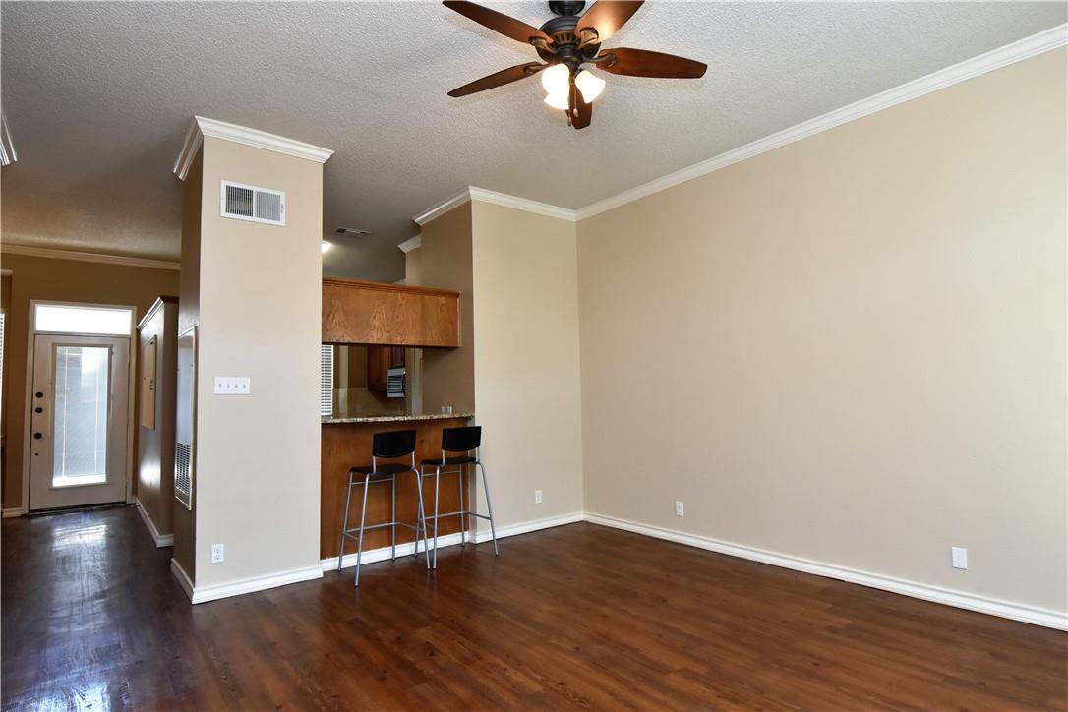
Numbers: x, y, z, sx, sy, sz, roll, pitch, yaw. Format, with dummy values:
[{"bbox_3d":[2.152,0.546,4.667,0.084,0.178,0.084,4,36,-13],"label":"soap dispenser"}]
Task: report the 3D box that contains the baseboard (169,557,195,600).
[{"bbox_3d":[-2.424,1.537,3.691,0.018,0.090,0.950,2,-5,-40],"label":"baseboard"}]

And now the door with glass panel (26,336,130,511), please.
[{"bbox_3d":[-5.412,0.777,6.404,0.890,2.030,0.045,2,-5,-37],"label":"door with glass panel"}]

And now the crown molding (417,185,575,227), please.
[{"bbox_3d":[-0.407,-1.395,5.462,1.230,0.100,1.100,2,-5,-39],"label":"crown molding"}]

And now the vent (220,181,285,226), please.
[{"bbox_3d":[-1.935,-1.046,3.684,0.400,0.245,0.020,2,-5,-37],"label":"vent"}]

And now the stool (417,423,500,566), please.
[{"bbox_3d":[-0.626,1.070,4.244,0.510,1.015,0.430,2,-5,-39],"label":"stool"}]

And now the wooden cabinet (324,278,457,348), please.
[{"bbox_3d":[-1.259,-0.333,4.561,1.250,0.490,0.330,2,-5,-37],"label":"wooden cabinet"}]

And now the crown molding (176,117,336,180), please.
[{"bbox_3d":[-2.174,-1.448,4.113,0.900,0.095,1.060,2,-5,-39],"label":"crown molding"}]

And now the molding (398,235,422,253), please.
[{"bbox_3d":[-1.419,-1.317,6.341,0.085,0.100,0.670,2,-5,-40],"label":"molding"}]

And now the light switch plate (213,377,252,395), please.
[{"bbox_3d":[-1.997,0.198,3.538,0.205,0.112,0.010,2,-5,-37],"label":"light switch plate"}]

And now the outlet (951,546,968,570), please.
[{"bbox_3d":[2.401,1.141,3.009,0.008,0.116,0.072,2,-5,-40],"label":"outlet"}]

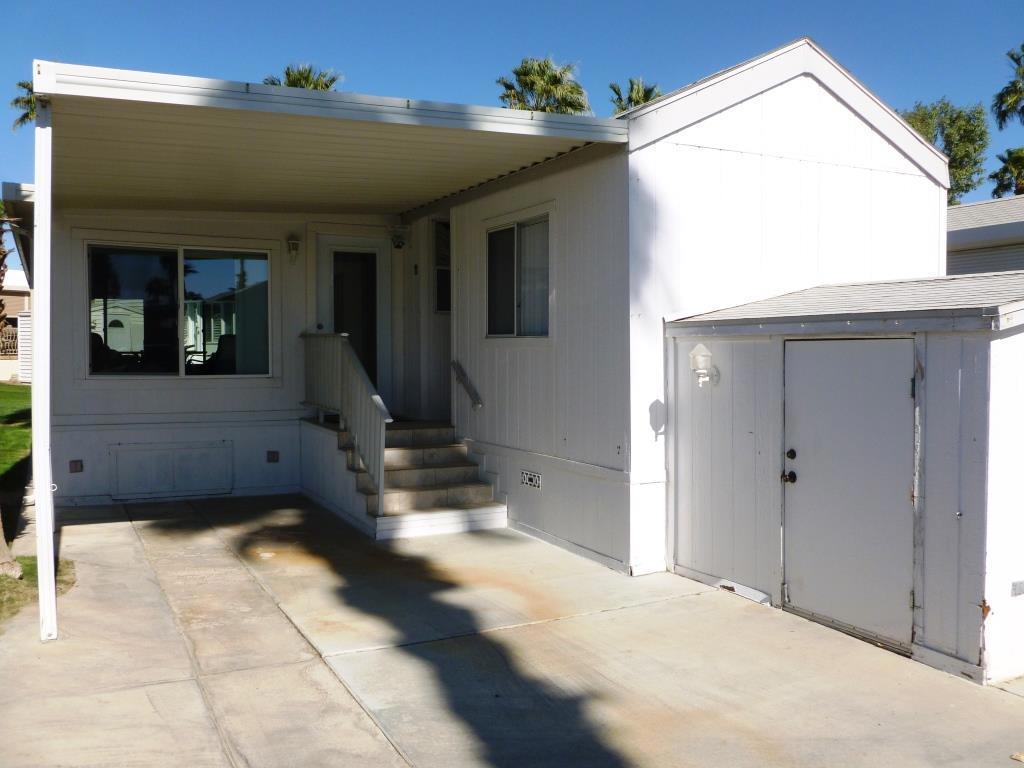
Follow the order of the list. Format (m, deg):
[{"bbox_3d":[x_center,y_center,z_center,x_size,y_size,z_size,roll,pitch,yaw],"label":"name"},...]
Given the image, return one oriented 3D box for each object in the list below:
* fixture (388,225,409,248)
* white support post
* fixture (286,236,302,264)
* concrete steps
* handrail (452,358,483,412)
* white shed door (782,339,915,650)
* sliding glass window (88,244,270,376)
[{"bbox_3d":[-1.322,-1.719,9.692,0.190,0.225,0.180,-1,2,-28],"label":"fixture"},{"bbox_3d":[-2.542,-0.071,4.516,0.076,2.944,0.076,-1,2,-28],"label":"white support post"},{"bbox_3d":[-2.391,-1.480,9.141,0.155,0.295,0.180,-1,2,-28],"label":"fixture"},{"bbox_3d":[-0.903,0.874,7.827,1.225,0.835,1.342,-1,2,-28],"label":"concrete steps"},{"bbox_3d":[-0.442,-0.004,8.078,0.090,0.468,0.655,-1,2,-28],"label":"handrail"},{"bbox_3d":[1.857,0.556,4.623,0.050,1.615,0.881,-1,2,-28],"label":"white shed door"},{"bbox_3d":[-3.450,-0.752,8.693,1.825,1.385,0.070,-1,2,-28],"label":"sliding glass window"}]

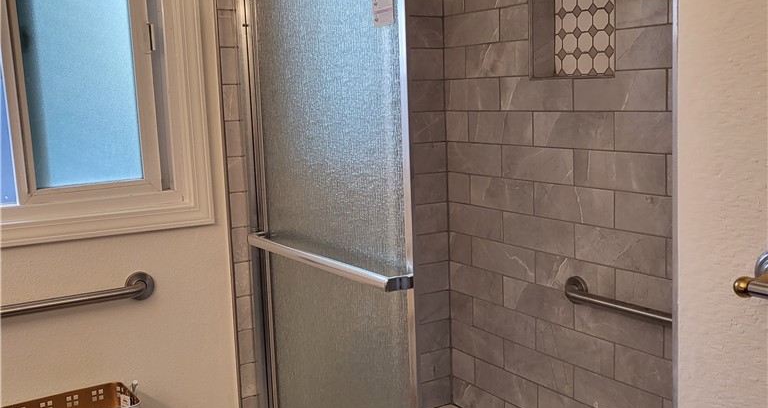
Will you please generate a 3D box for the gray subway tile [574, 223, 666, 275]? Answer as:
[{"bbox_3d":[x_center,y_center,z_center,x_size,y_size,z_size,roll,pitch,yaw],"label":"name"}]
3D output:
[{"bbox_3d":[0.618,0.119,2.028,0.010,0.100,0.301,-7,9,-31],"label":"gray subway tile"}]

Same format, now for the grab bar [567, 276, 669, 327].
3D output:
[{"bbox_3d":[0.682,0.284,1.935,0.076,0.080,0.680,-7,9,-32],"label":"grab bar"}]

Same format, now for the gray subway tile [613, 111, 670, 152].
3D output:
[{"bbox_3d":[0.685,-0.173,1.866,0.009,0.101,0.299,-7,9,-32],"label":"gray subway tile"}]

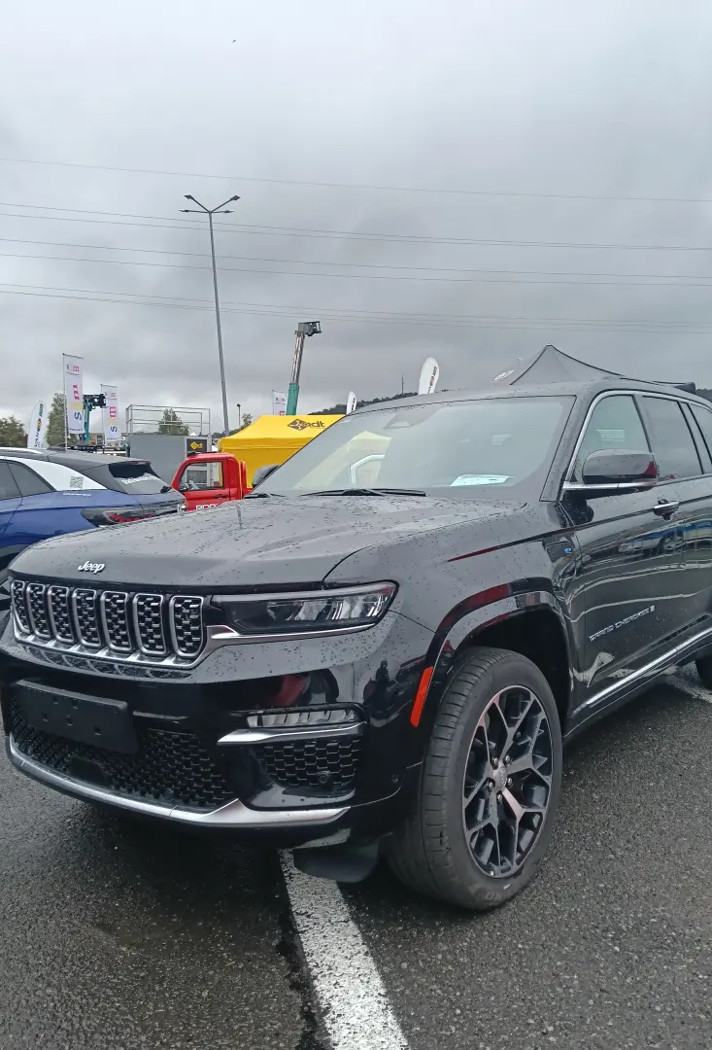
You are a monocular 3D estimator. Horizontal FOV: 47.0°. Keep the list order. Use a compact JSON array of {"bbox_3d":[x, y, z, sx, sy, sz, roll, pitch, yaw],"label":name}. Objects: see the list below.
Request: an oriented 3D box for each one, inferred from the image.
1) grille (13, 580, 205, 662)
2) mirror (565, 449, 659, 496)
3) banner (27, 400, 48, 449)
[{"bbox_3d":[-0.776,0.280,2.410,0.940,0.190,0.100,0,3,38],"label":"grille"},{"bbox_3d":[0.991,-0.206,3.101,0.250,0.160,0.210,0,3,38],"label":"mirror"},{"bbox_3d":[-10.499,-2.247,27.000,0.720,3.200,0.080,-3,4,-27],"label":"banner"}]

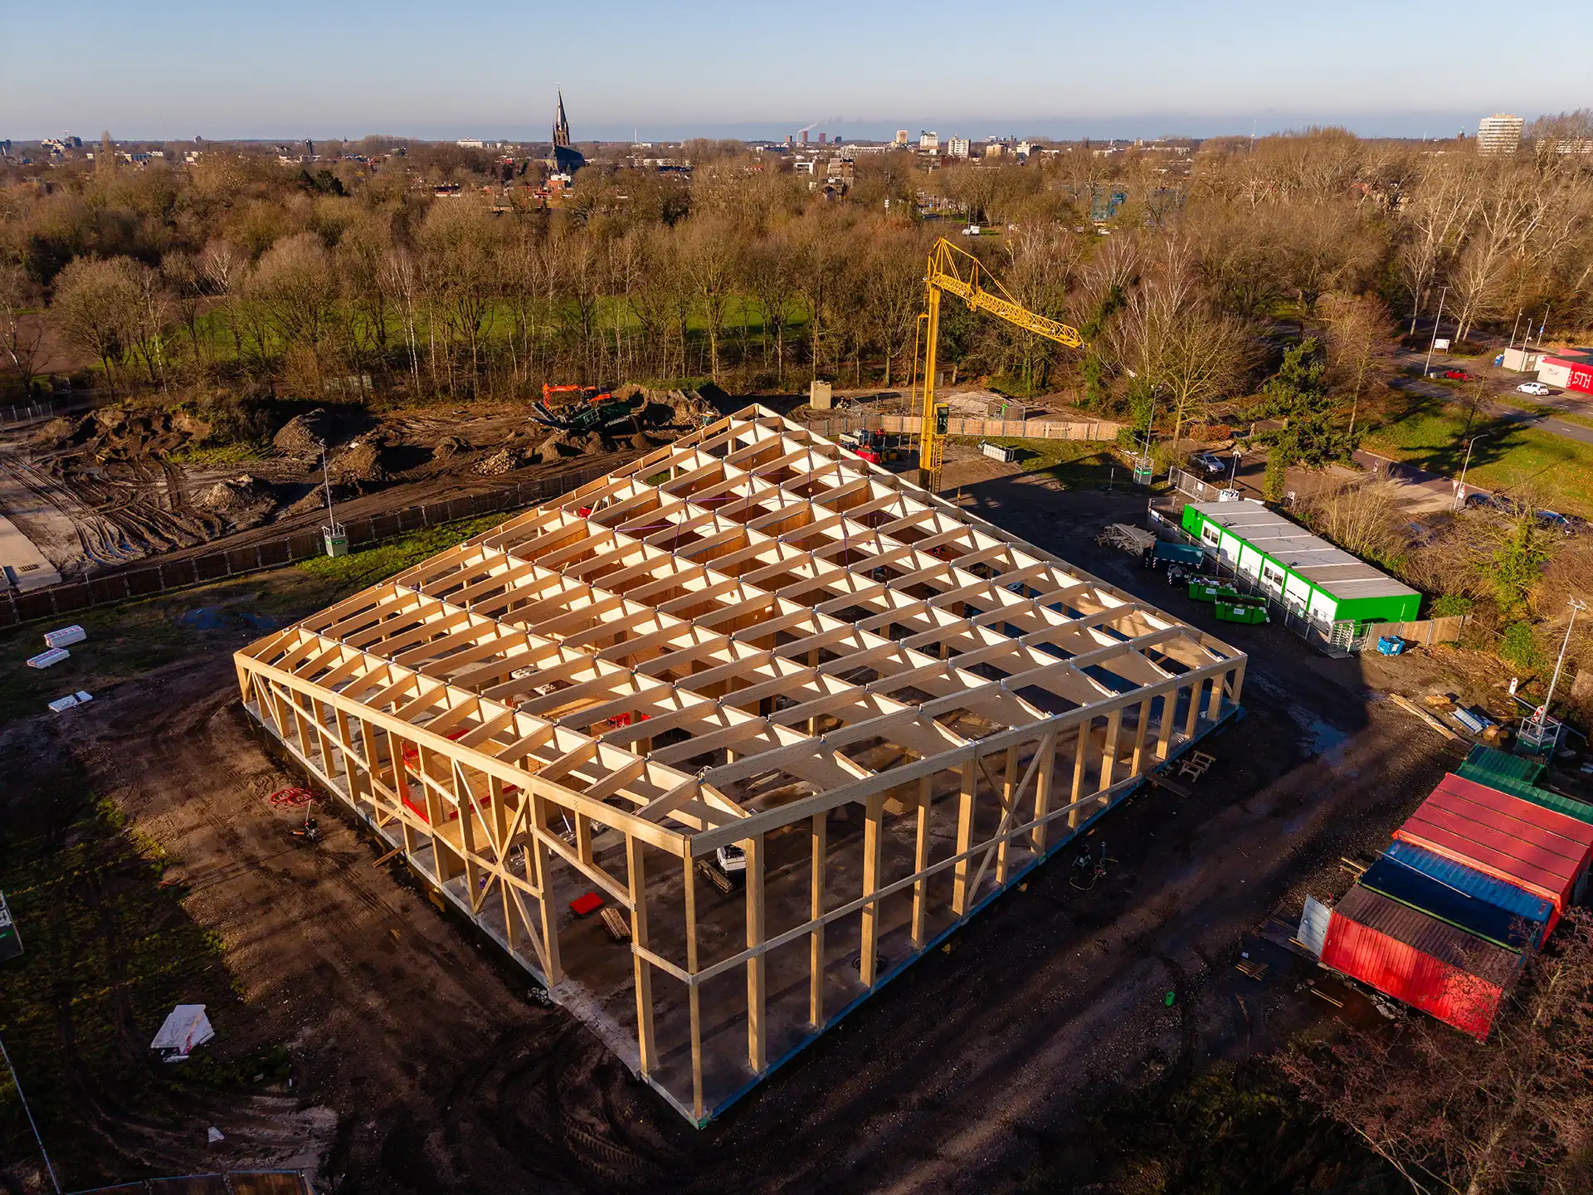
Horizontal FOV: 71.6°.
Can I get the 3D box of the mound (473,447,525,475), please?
[{"bbox_3d":[-30.727,-14.136,113.592,5.100,1.400,6.200,-6,23,-14],"label":"mound"}]

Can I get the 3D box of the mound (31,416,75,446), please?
[{"bbox_3d":[-83.403,-18.629,123.225,5.000,2.200,5.000,0,23,0],"label":"mound"}]

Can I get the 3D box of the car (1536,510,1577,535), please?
[{"bbox_3d":[64.977,-6.437,95.109,1.800,1.500,4.300,-8,24,-18],"label":"car"}]

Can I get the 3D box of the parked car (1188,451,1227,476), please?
[{"bbox_3d":[41.850,-13.635,112.285,1.800,1.480,4.400,-10,25,-22],"label":"parked car"}]

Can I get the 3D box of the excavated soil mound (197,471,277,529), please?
[{"bbox_3d":[-51.470,-9.362,100.956,7.400,2.300,10.000,-12,25,-26],"label":"excavated soil mound"}]

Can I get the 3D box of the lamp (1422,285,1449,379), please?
[{"bbox_3d":[89.204,-37.031,154.406,2.000,12.300,0.350,0,23,0],"label":"lamp"}]

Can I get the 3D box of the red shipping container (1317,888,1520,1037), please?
[{"bbox_3d":[24.622,14.306,43.753,2.440,2.600,6.060,-20,30,-40],"label":"red shipping container"}]

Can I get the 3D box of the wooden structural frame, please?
[{"bbox_3d":[-3.264,1.285,63.082,41.400,11.500,41.500,-21,30,-41],"label":"wooden structural frame"}]

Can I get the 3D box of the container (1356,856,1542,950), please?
[{"bbox_3d":[26.604,13.578,45.475,2.440,2.590,6.060,-20,30,-40],"label":"container"}]

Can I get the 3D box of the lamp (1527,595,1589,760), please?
[{"bbox_3d":[40.026,4.523,58.379,1.200,9.400,1.200,-8,24,-18],"label":"lamp"}]

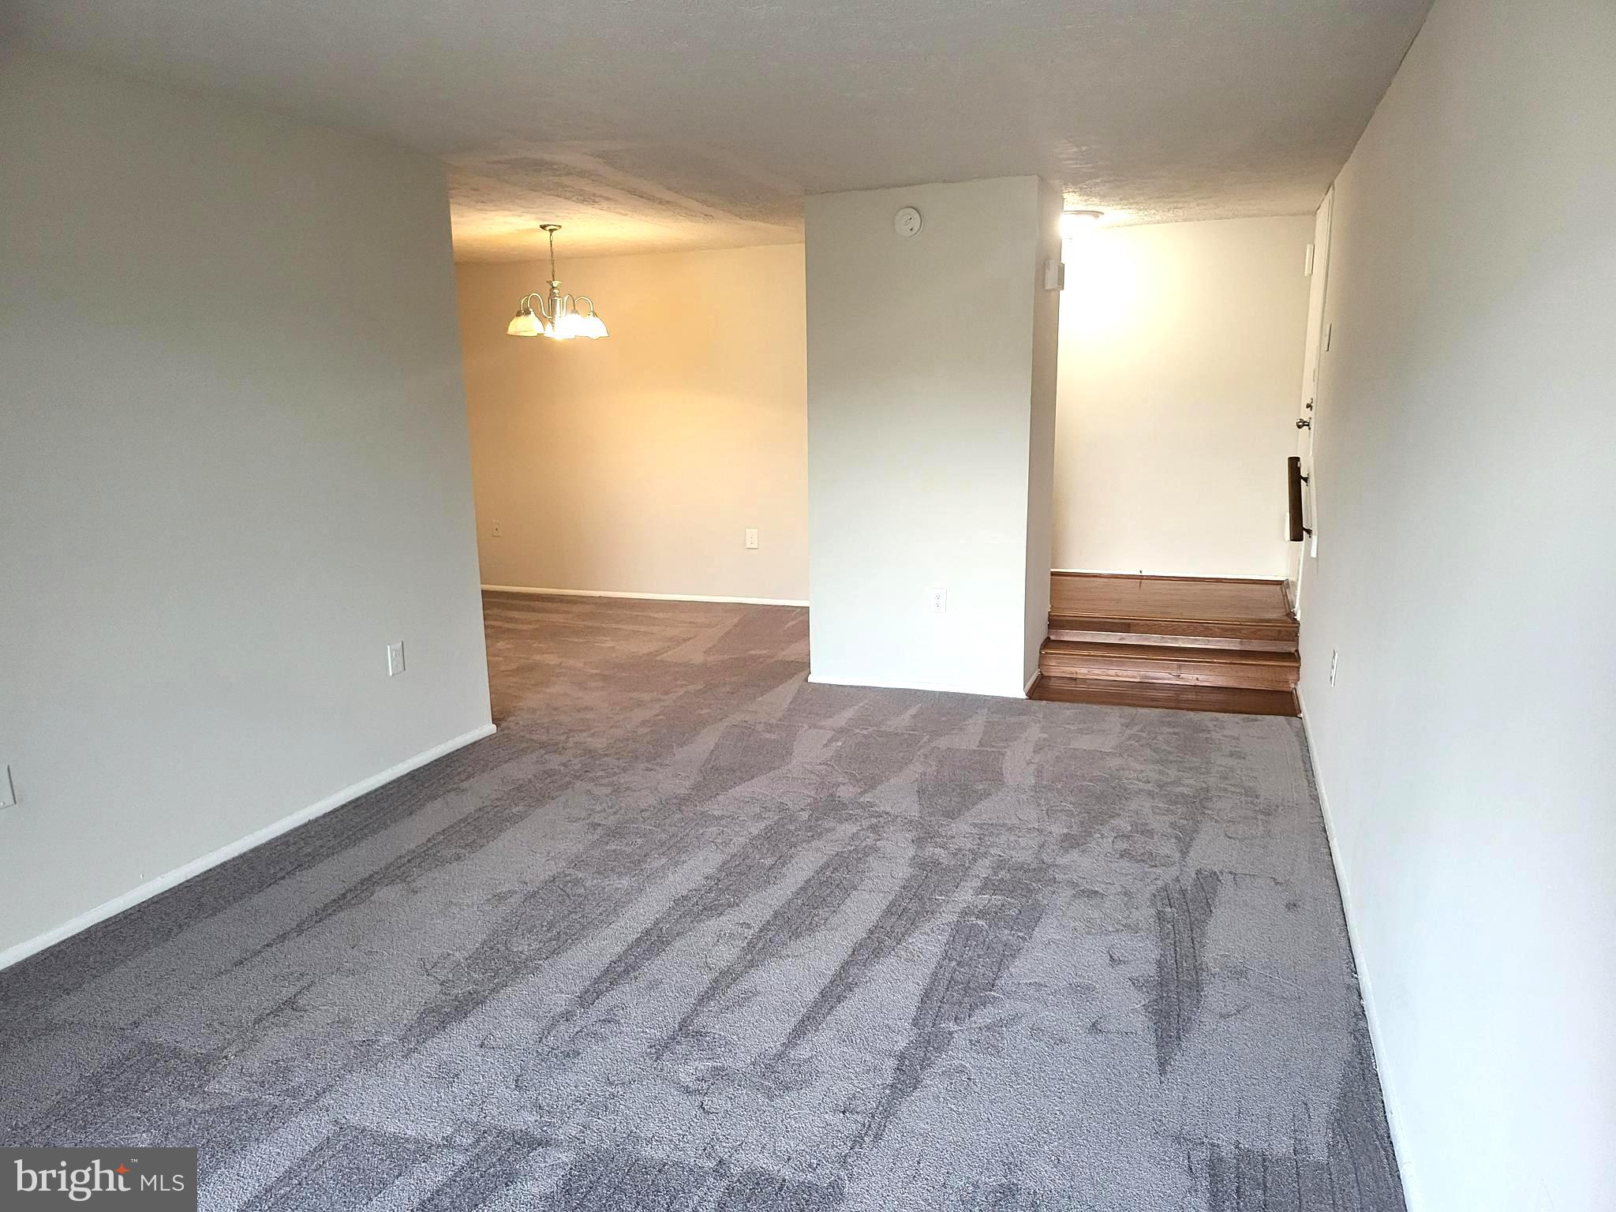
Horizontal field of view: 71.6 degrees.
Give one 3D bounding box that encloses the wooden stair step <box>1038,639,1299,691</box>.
[{"bbox_3d":[1.884,0.306,5.907,1.260,0.135,0.310,3,12,20],"label":"wooden stair step"}]

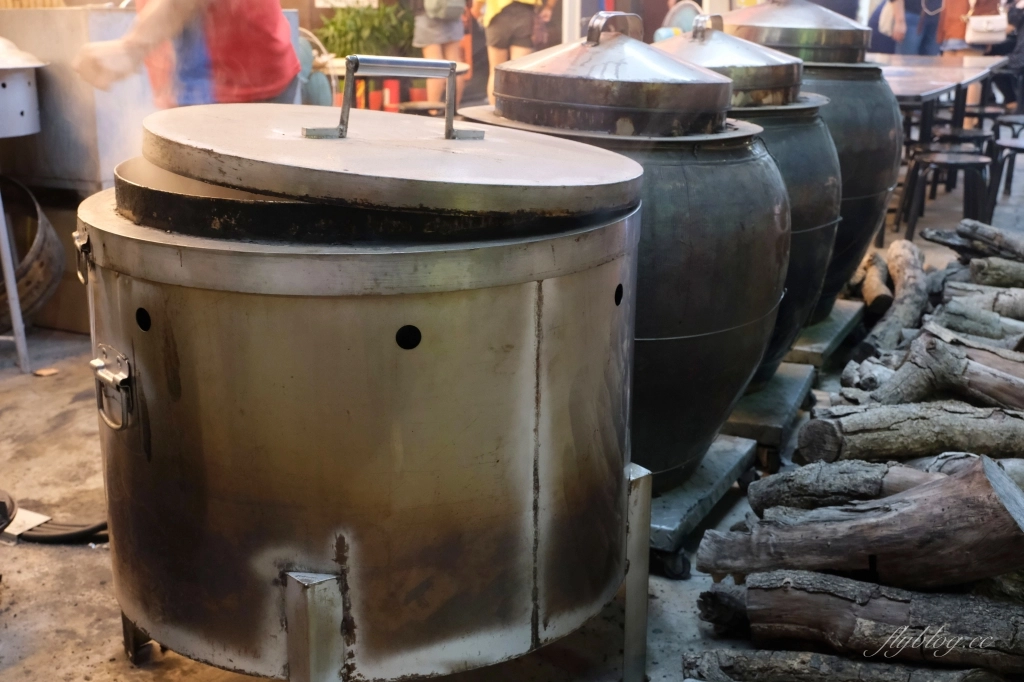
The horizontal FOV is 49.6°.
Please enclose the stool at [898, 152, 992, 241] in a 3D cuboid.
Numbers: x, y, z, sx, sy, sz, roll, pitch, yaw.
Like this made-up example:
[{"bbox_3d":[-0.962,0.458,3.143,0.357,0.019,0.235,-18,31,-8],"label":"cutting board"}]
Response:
[{"bbox_3d":[1.884,-0.564,4.800,0.360,0.450,0.360,0,17,0],"label":"stool"}]

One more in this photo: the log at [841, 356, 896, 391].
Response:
[{"bbox_3d":[1.064,0.089,3.167,0.110,0.100,0.280,16,23,42],"label":"log"}]

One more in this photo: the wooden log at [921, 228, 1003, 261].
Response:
[{"bbox_3d":[1.932,-0.423,4.767,0.100,0.090,0.500,-8,19,-26],"label":"wooden log"}]

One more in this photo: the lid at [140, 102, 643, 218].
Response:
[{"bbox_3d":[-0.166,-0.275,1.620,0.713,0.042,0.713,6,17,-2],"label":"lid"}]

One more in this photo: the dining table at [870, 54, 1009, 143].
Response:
[{"bbox_3d":[2.202,-1.274,6.714,0.940,0.700,3.200,9,19,26],"label":"dining table"}]

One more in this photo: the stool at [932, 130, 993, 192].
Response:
[{"bbox_3d":[2.303,-0.846,5.736,0.360,0.450,0.360,0,17,0],"label":"stool"}]

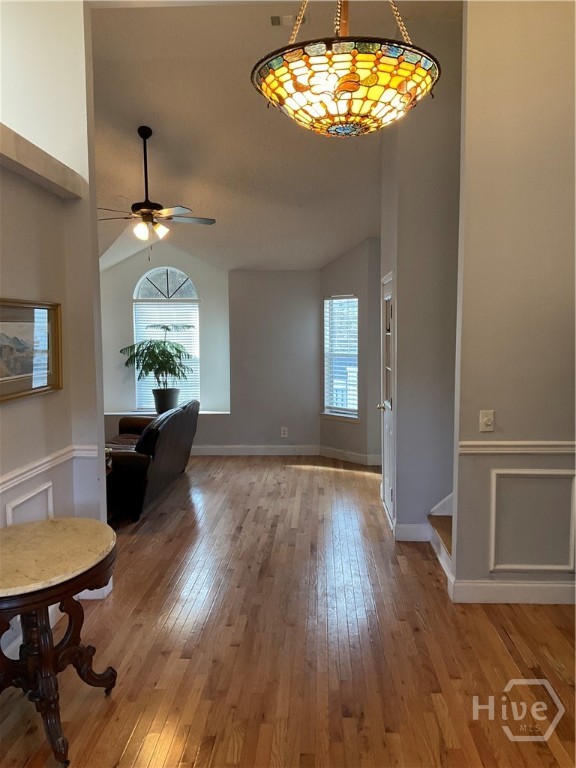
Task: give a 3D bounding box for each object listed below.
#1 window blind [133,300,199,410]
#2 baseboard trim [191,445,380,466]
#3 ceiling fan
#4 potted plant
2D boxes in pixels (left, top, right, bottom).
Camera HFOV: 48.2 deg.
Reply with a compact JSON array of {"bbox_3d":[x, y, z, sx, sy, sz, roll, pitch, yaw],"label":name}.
[{"bbox_3d":[-1.658,-0.376,8.822,0.876,1.480,0.060,0,5,3],"label":"window blind"},{"bbox_3d":[-0.084,0.901,8.195,2.447,0.134,0.620,0,5,2],"label":"baseboard trim"},{"bbox_3d":[-1.296,-1.823,5.863,1.290,1.025,1.270,0,5,3],"label":"ceiling fan"},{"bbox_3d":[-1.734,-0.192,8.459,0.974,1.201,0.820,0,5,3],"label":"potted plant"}]

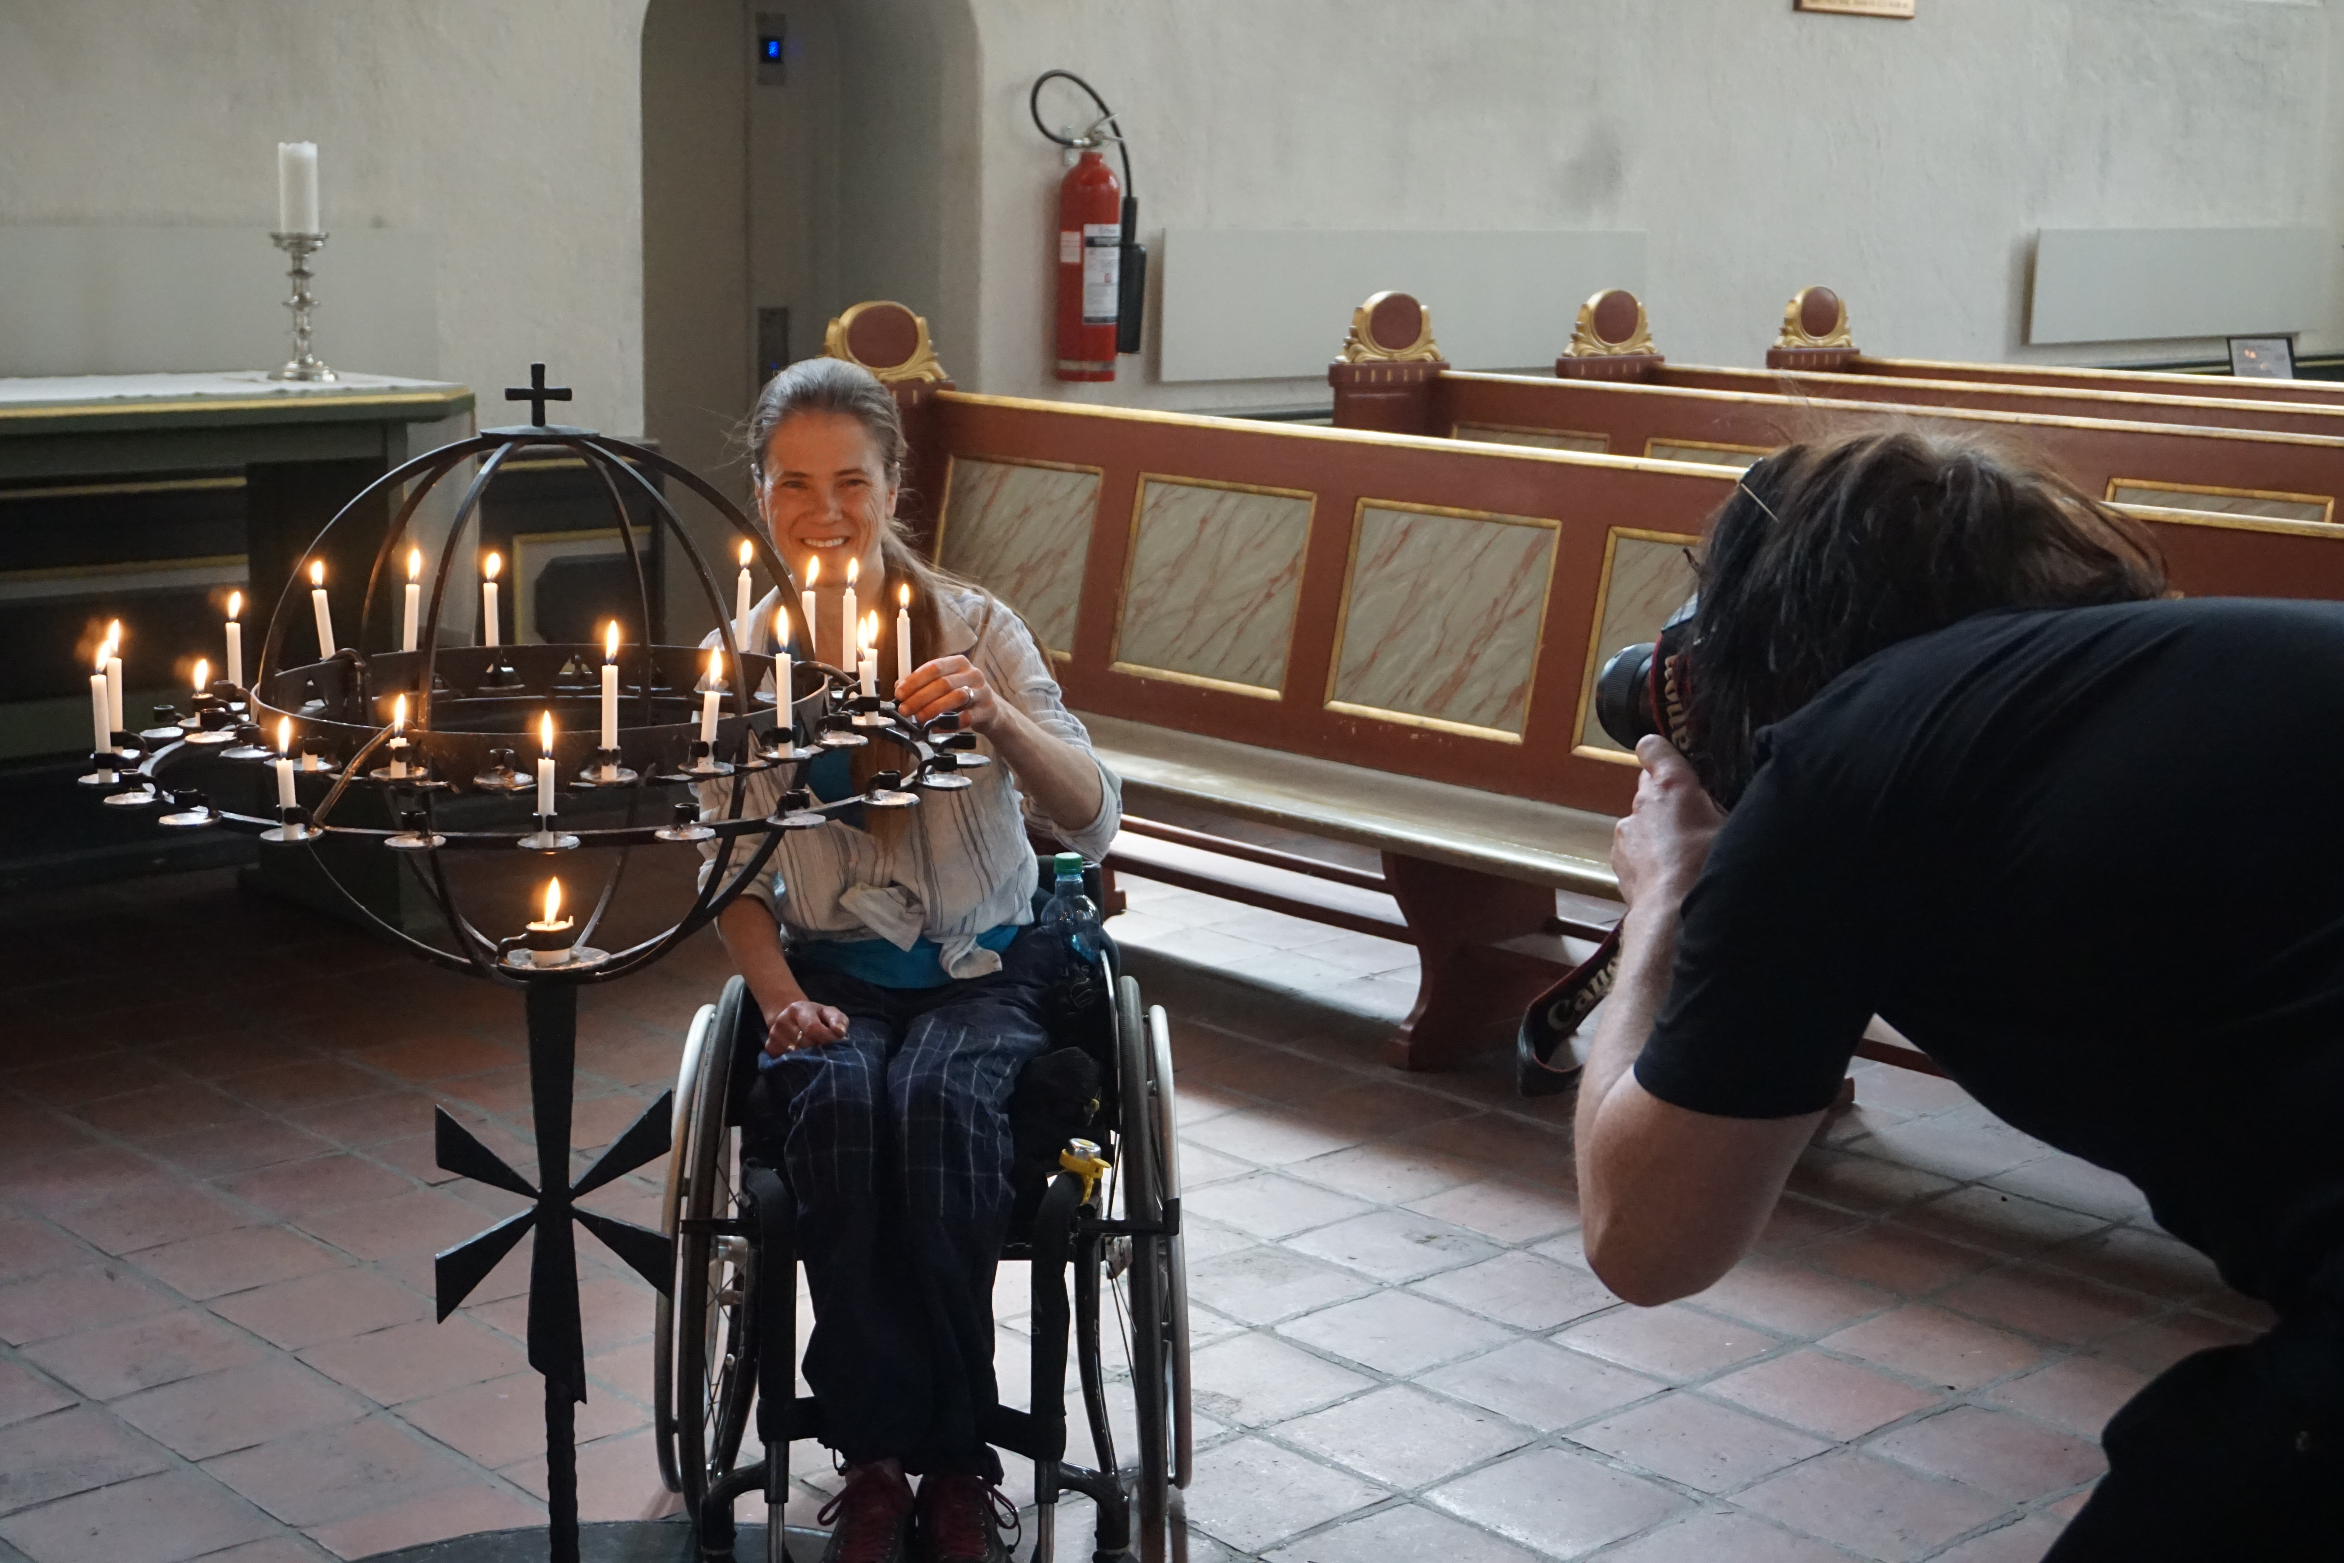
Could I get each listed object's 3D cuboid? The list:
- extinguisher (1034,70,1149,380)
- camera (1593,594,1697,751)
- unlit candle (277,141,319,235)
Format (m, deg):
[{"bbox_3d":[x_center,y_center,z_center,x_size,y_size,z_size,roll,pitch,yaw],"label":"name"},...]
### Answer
[{"bbox_3d":[-0.215,-1.420,8.021,0.340,0.781,0.175,-8,14,-43],"label":"extinguisher"},{"bbox_3d":[0.374,-0.067,2.103,0.142,0.110,0.165,-5,6,-30],"label":"camera"},{"bbox_3d":[-1.732,-1.177,6.200,0.076,0.188,0.076,-8,14,-43],"label":"unlit candle"}]

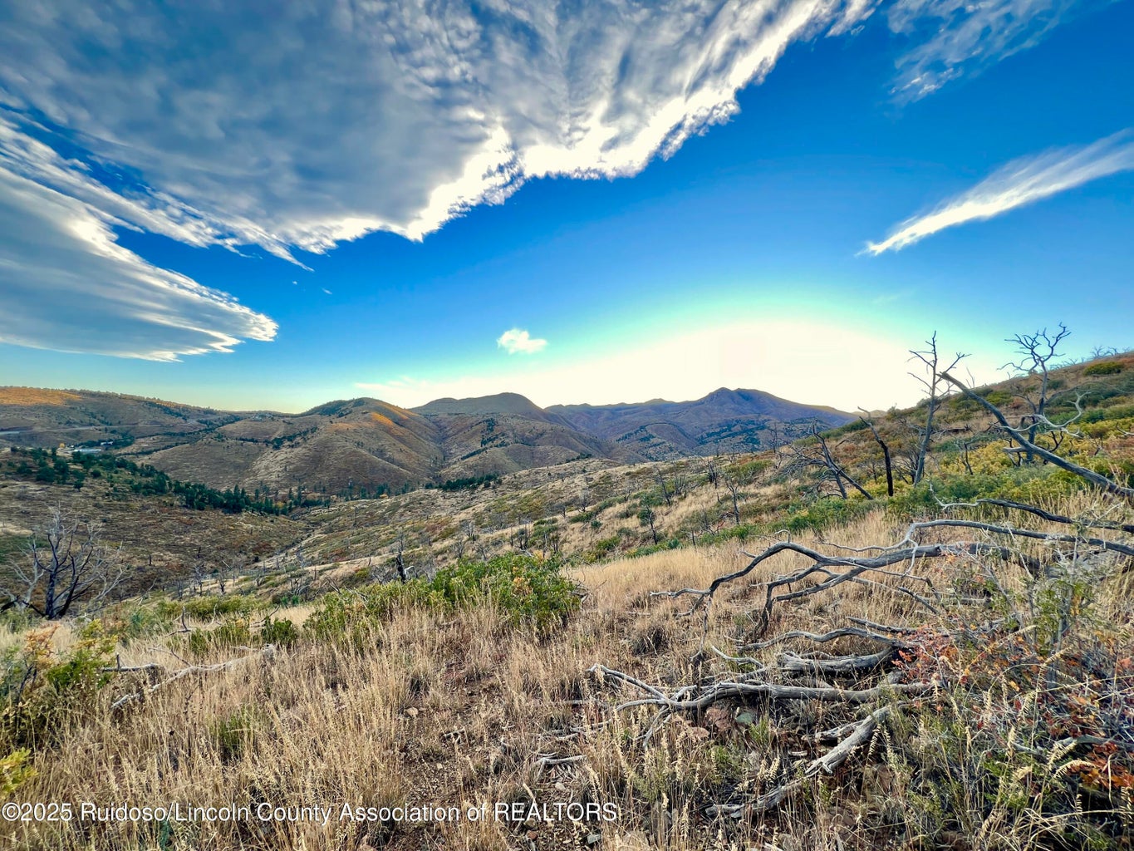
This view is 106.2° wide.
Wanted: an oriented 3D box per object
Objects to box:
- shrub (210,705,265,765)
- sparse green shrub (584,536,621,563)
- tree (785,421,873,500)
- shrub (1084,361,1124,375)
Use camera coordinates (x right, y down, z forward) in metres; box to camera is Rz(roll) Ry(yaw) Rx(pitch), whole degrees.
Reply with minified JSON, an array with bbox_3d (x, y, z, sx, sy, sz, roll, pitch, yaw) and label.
[{"bbox_3d":[-1.935,1.813,2.500,0.290,0.310,0.270,0,0,-38],"label":"shrub"},{"bbox_3d":[1.664,5.825,20.000,1.650,1.250,1.500,0,0,5],"label":"sparse green shrub"},{"bbox_3d":[8.622,1.165,14.000,2.500,2.600,2.000,0,0,32],"label":"tree"},{"bbox_3d":[42.867,-4.598,34.000,1.900,1.200,2.100,0,0,-38],"label":"shrub"}]

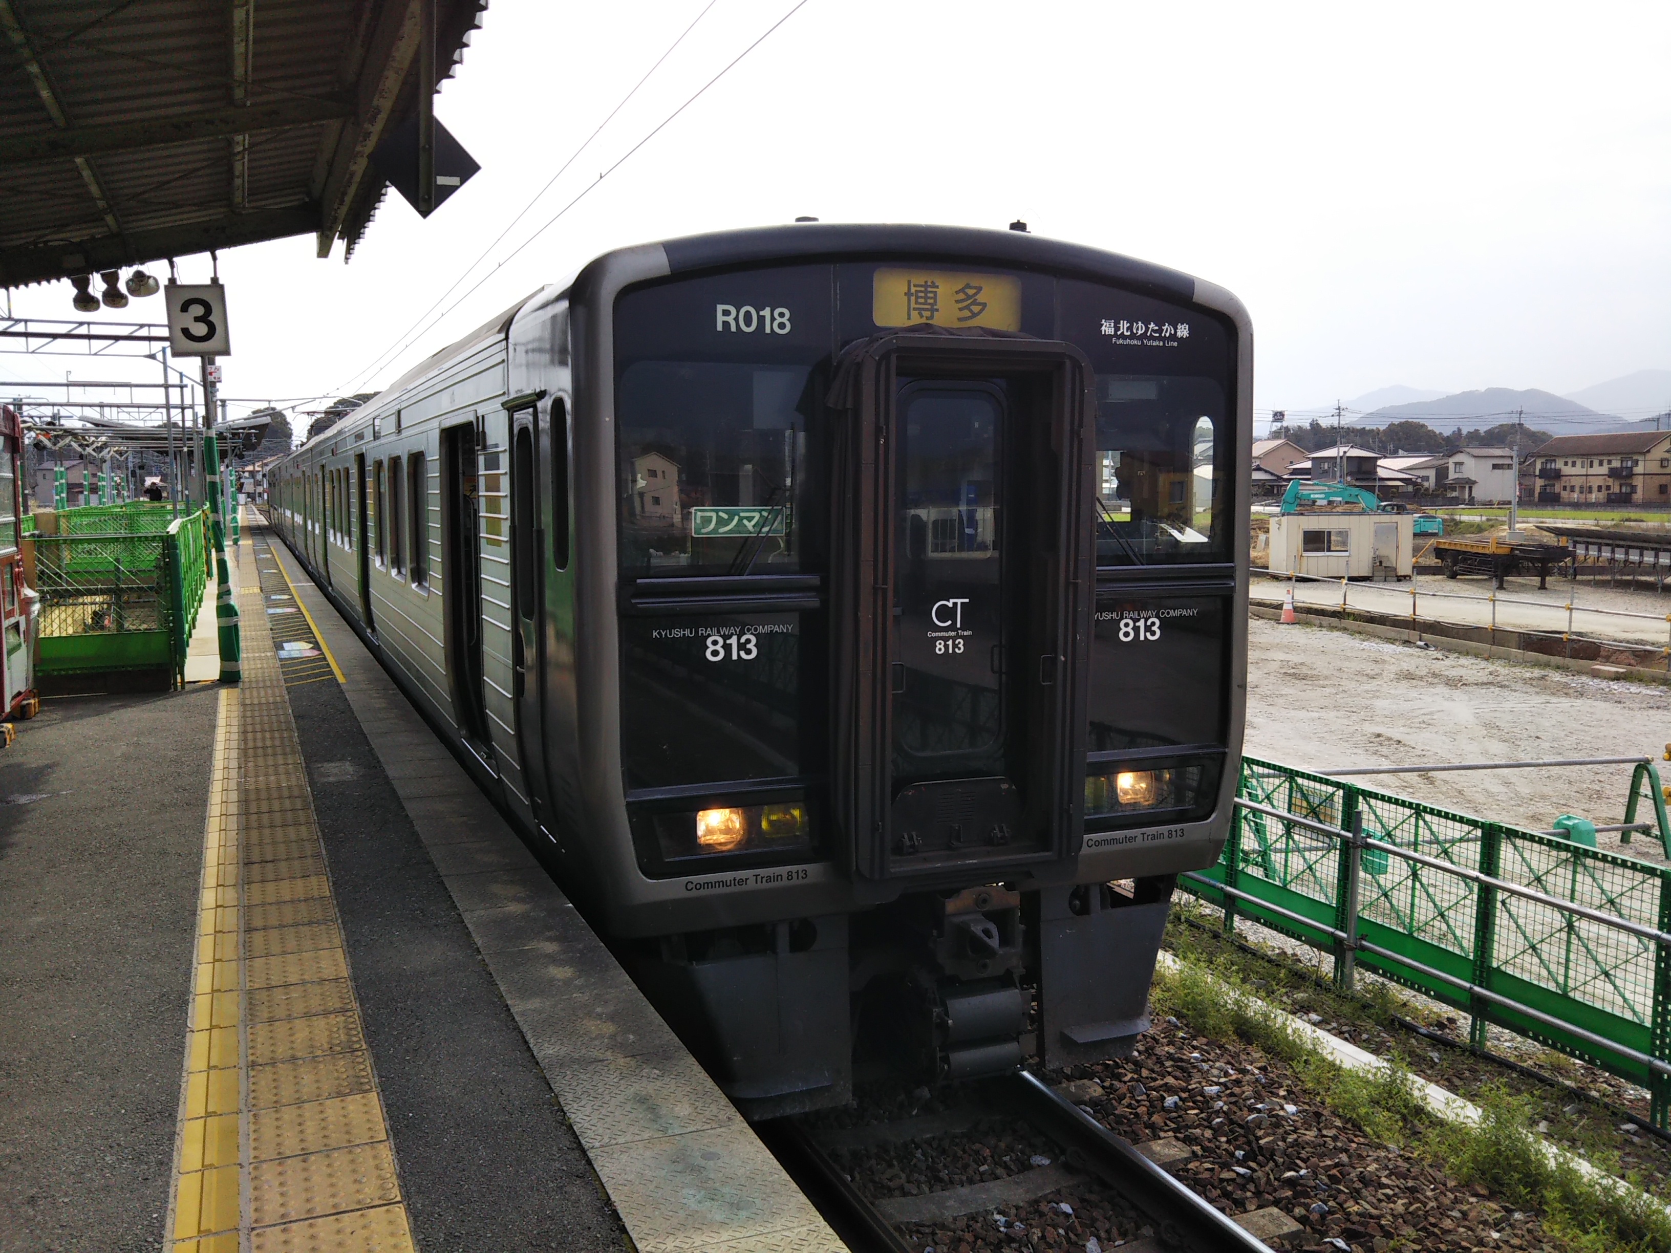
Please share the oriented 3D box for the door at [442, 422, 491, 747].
[{"bbox_3d":[-1.998,-0.185,7.824,0.101,1.781,1.346,-2,6,-22],"label":"door"}]

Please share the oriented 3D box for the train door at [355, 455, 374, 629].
[{"bbox_3d":[-4.562,-0.779,14.050,0.101,1.781,1.285,-2,6,-22],"label":"train door"}]

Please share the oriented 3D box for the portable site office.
[{"bbox_3d":[19.448,-3.163,55.800,4.775,2.350,2.131,0,6,0],"label":"portable site office"}]

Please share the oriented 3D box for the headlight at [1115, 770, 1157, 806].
[{"bbox_3d":[1.272,0.684,6.119,0.188,0.138,0.080,-2,6,-22],"label":"headlight"}]

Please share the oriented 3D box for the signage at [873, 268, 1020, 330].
[{"bbox_3d":[0.436,-1.247,5.550,0.630,0.212,0.050,-2,6,-22],"label":"signage"}]

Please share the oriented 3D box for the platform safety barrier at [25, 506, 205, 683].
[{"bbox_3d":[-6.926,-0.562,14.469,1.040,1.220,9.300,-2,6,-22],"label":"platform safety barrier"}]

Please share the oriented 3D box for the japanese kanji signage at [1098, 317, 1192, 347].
[{"bbox_3d":[1.260,-1.197,5.883,0.435,0.113,0.020,-2,6,-22],"label":"japanese kanji signage"}]

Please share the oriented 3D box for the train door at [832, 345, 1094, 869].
[{"bbox_3d":[0.487,-0.055,5.607,1.012,2.004,0.273,-2,6,-22],"label":"train door"}]

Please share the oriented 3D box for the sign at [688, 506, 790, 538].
[{"bbox_3d":[-0.355,-0.386,5.354,0.385,0.117,0.025,-2,6,-22],"label":"sign"}]

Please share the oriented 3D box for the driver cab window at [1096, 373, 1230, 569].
[{"bbox_3d":[1.316,-0.639,5.952,0.665,0.760,0.050,-2,6,-22],"label":"driver cab window"}]

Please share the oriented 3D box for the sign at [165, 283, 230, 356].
[{"bbox_3d":[-4.471,-2.146,10.163,0.383,0.500,0.090,-6,7,-22],"label":"sign"}]

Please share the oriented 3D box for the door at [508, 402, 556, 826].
[{"bbox_3d":[-1.271,-0.018,6.073,0.101,1.781,0.698,-2,6,-22],"label":"door"}]

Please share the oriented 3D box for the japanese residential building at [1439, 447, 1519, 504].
[{"bbox_3d":[81.691,-19.075,184.000,6.600,7.100,6.200,-1,6,-10],"label":"japanese residential building"}]

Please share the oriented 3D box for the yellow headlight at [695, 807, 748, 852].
[{"bbox_3d":[-0.434,0.760,5.481,0.192,0.152,0.111,-2,6,-22],"label":"yellow headlight"}]

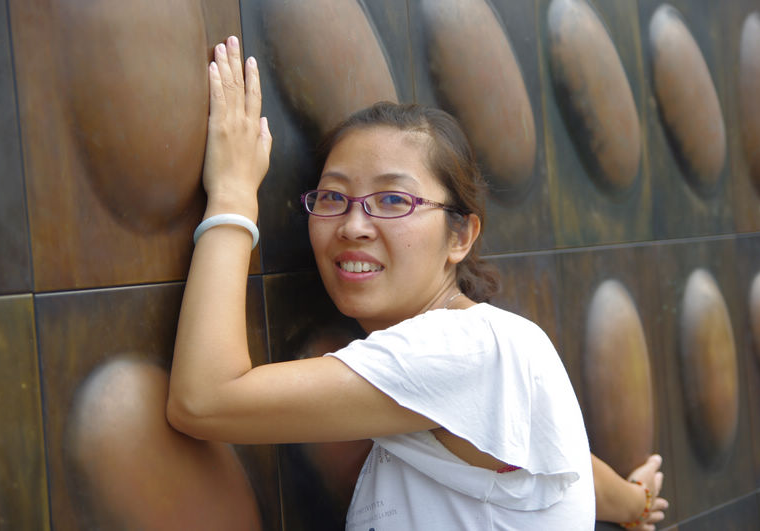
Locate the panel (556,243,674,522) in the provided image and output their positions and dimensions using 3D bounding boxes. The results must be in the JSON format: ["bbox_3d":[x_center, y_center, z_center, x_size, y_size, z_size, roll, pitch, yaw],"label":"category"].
[{"bbox_3d":[0.371,0.194,2.207,0.050,0.446,0.315,-5,0,36],"label":"panel"}]

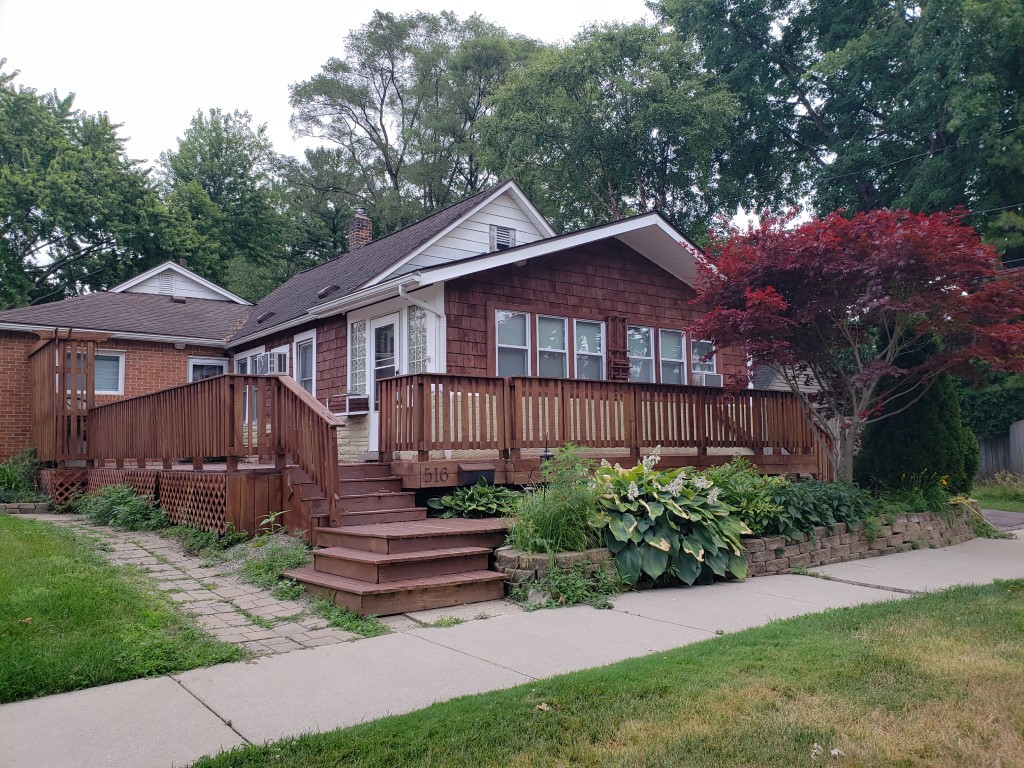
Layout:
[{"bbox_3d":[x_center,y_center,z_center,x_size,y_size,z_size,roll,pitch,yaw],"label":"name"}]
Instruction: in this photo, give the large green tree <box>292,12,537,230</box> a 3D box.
[{"bbox_3d":[-3.811,-5.734,30.688,10.239,19.038,10.239,-1,-5,0],"label":"large green tree"}]

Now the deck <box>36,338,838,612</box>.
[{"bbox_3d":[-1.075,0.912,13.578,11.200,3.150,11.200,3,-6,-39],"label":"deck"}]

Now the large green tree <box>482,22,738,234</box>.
[{"bbox_3d":[3.309,-4.251,23.878,8.155,14.588,8.155,-1,-5,0],"label":"large green tree"}]

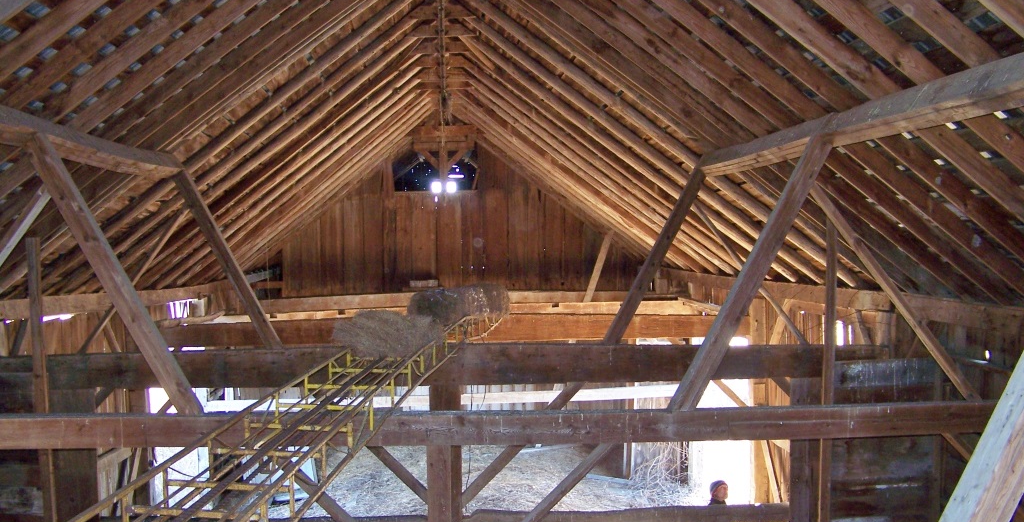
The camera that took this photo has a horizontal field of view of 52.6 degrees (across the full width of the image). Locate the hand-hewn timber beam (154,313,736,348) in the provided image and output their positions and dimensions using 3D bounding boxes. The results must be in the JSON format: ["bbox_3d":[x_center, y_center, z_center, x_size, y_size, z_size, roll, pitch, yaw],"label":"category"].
[{"bbox_3d":[-0.861,0.952,14.500,8.300,0.310,0.300,-1,1,-4],"label":"hand-hewn timber beam"}]

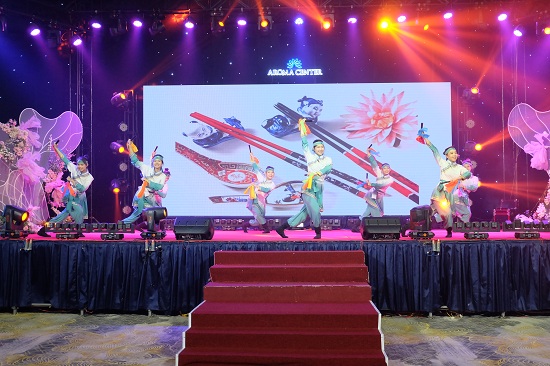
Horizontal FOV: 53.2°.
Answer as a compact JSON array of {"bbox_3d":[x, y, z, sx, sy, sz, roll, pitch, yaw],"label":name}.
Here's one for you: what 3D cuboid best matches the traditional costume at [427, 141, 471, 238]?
[{"bbox_3d":[2.739,0.103,8.700,0.700,1.480,0.520,1,-3,-25],"label":"traditional costume"}]

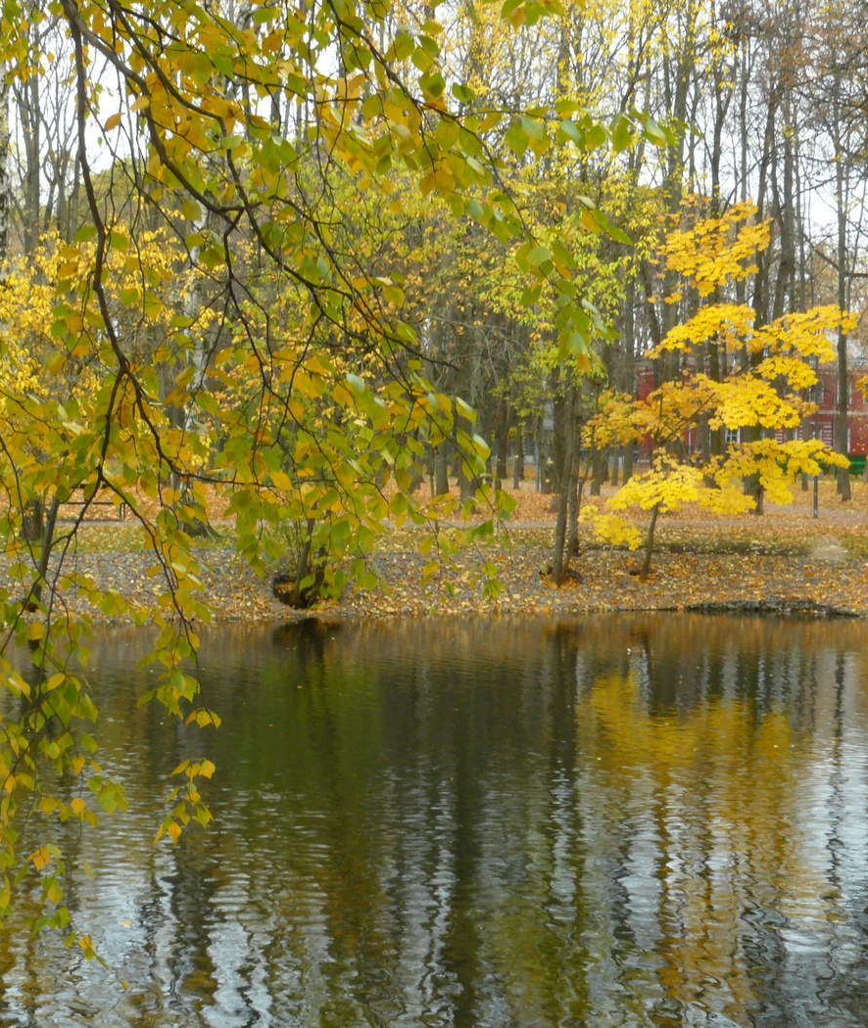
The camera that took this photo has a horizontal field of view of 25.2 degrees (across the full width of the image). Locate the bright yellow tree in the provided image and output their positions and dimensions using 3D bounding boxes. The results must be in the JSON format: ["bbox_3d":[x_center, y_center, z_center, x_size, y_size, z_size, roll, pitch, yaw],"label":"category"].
[{"bbox_3d":[4.360,-1.920,30.000,4.100,5.700,3.800,0,1,0],"label":"bright yellow tree"}]

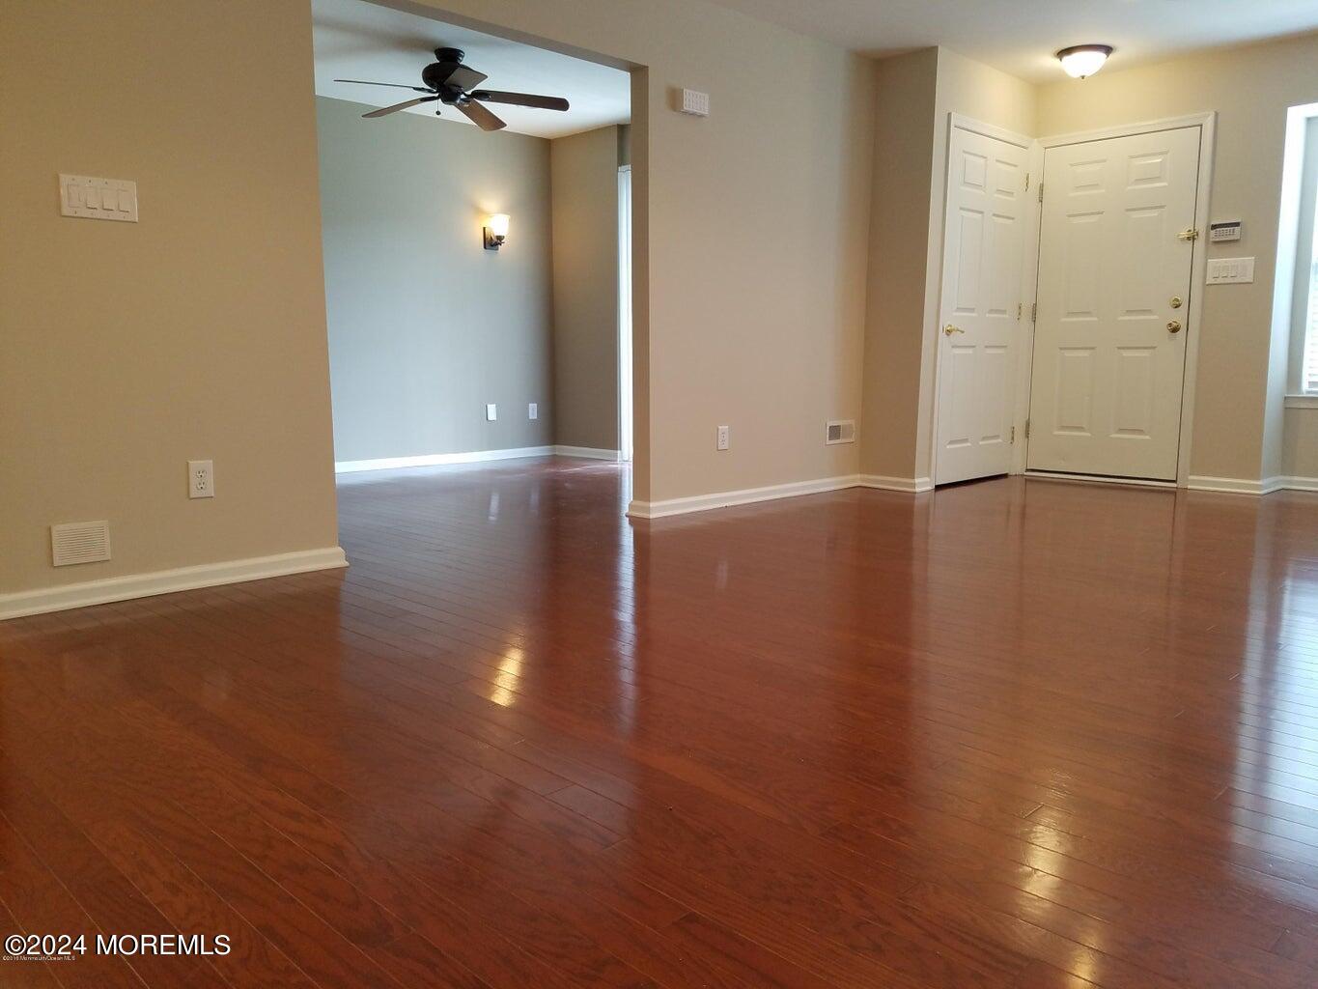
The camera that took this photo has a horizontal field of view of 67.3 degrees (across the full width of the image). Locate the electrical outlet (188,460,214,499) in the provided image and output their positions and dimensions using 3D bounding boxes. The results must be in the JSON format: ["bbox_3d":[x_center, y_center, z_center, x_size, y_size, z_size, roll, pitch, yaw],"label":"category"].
[{"bbox_3d":[-1.517,-0.049,3.281,0.076,0.122,0.009,-8,11,-44],"label":"electrical outlet"}]

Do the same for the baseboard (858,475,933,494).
[{"bbox_3d":[1.393,-0.076,5.848,0.180,0.073,0.408,-8,11,-44],"label":"baseboard"}]

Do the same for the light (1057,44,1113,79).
[{"bbox_3d":[2.358,-2.378,5.490,0.286,0.142,0.286,-8,11,-44],"label":"light"}]

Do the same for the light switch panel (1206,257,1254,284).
[{"bbox_3d":[3.197,-1.249,5.538,0.009,0.132,0.230,-8,11,-44],"label":"light switch panel"}]

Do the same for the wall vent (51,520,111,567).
[{"bbox_3d":[-1.777,0.150,3.050,0.153,0.126,0.012,-8,11,-44],"label":"wall vent"}]

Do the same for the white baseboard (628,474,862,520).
[{"bbox_3d":[0.533,-0.011,5.379,1.754,0.073,0.150,-8,11,-44],"label":"white baseboard"}]

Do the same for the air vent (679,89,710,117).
[{"bbox_3d":[0.167,-1.844,4.664,0.168,0.096,0.042,-8,11,-44],"label":"air vent"}]

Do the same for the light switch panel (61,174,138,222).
[{"bbox_3d":[-1.691,-0.894,2.995,0.205,0.121,0.009,-8,11,-44],"label":"light switch panel"}]

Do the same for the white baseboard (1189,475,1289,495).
[{"bbox_3d":[3.370,-0.070,5.787,0.400,0.074,0.388,-8,11,-44],"label":"white baseboard"}]

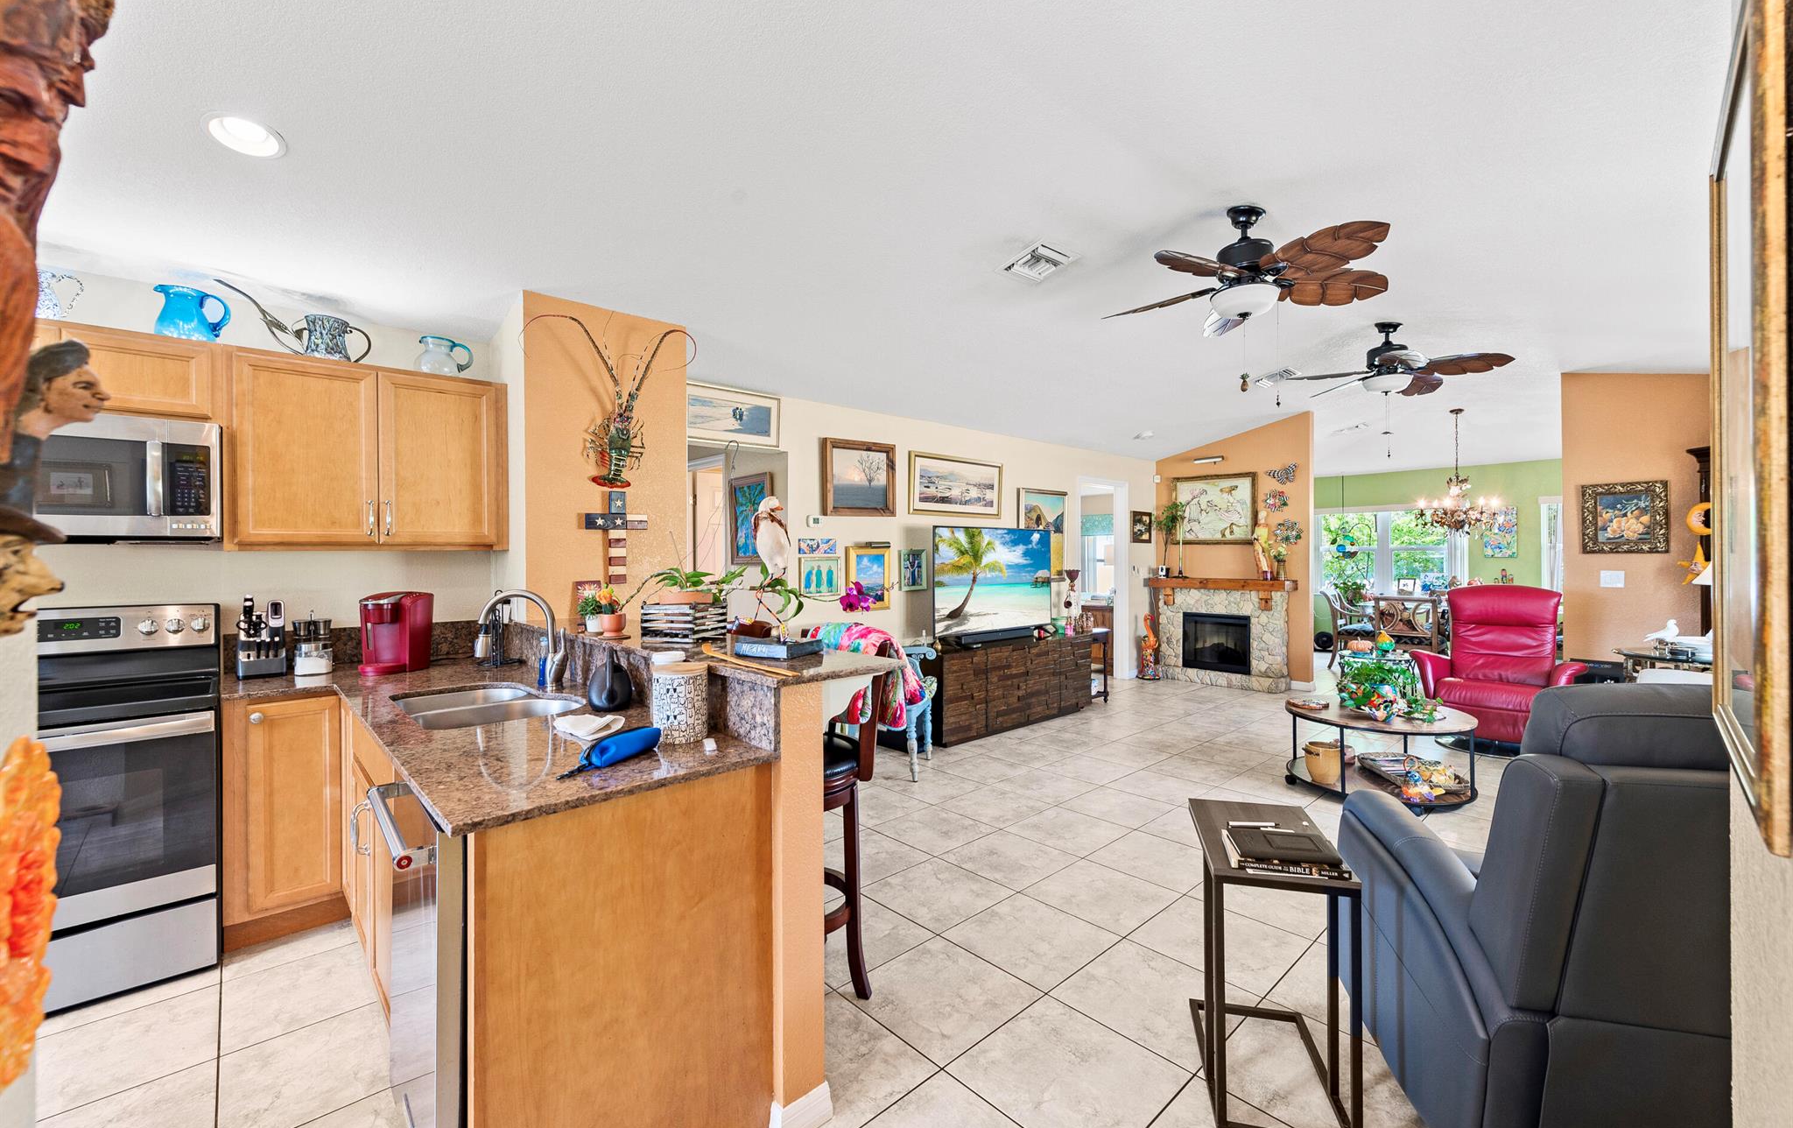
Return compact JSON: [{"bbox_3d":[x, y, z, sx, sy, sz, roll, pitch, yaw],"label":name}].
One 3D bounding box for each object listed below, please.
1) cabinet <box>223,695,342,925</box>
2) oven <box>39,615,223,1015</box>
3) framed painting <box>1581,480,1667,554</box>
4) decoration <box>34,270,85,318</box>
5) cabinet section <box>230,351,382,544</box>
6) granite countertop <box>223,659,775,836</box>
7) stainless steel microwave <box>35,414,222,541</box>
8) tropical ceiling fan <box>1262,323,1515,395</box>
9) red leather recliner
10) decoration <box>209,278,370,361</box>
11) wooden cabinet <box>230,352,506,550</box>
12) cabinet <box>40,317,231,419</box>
[{"bbox_3d":[-2.347,0.851,2.663,0.310,0.770,0.600,-1,0,-43],"label":"cabinet"},{"bbox_3d":[-2.736,0.759,2.284,0.757,1.184,0.670,-1,0,-43],"label":"oven"},{"bbox_3d":[5.477,-0.342,5.239,0.050,0.522,0.452,-1,0,-42],"label":"framed painting"},{"bbox_3d":[-2.919,-0.908,2.395,0.180,0.214,0.140,-1,0,-43],"label":"decoration"},{"bbox_3d":[-2.364,-0.422,2.803,0.437,0.710,0.320,-1,1,-42],"label":"cabinet section"},{"bbox_3d":[-1.485,0.458,2.191,0.945,0.036,2.550,-1,0,-43],"label":"granite countertop"},{"bbox_3d":[-2.817,-0.282,2.367,0.760,0.420,0.400,-1,0,-43],"label":"stainless steel microwave"},{"bbox_3d":[3.332,-1.391,4.736,1.280,0.485,1.280,-1,0,-43],"label":"tropical ceiling fan"},{"bbox_3d":[4.083,0.737,4.784,0.860,1.120,0.880,-1,0,-38],"label":"red leather recliner"},{"bbox_3d":[-2.428,-0.949,2.825,0.480,0.275,0.160,-1,0,-43],"label":"decoration"},{"bbox_3d":[-2.218,-0.433,2.977,0.920,0.757,0.340,-1,0,-43],"label":"wooden cabinet"},{"bbox_3d":[-2.877,-0.651,2.432,0.762,0.300,0.320,-1,0,-43],"label":"cabinet"}]

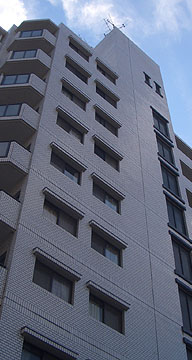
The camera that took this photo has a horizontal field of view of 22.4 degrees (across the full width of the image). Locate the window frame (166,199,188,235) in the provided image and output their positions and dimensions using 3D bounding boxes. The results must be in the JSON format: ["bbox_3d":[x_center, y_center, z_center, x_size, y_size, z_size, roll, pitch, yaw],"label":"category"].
[{"bbox_3d":[3.818,1.807,23.327,1.380,1.880,0.180,37,-60,-25],"label":"window frame"}]

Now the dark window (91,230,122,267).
[{"bbox_3d":[0.348,2.461,17.380,1.530,0.970,0.150,37,-60,-25],"label":"dark window"}]

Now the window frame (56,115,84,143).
[{"bbox_3d":[-1.103,-2.191,20.928,1.504,1.000,0.150,37,-60,-24],"label":"window frame"}]

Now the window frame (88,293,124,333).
[{"bbox_3d":[0.303,4.182,15.208,1.530,0.990,0.150,37,-60,-25],"label":"window frame"}]

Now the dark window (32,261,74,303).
[{"bbox_3d":[-1.244,2.988,14.281,1.504,1.000,0.150,37,-60,-24],"label":"dark window"}]

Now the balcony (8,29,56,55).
[{"bbox_3d":[-3.435,-7.399,26.412,2.500,1.200,1.200,-1,-52,2],"label":"balcony"}]

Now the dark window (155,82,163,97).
[{"bbox_3d":[4.427,-6.327,34.187,0.620,1.350,0.150,37,-60,-24],"label":"dark window"}]

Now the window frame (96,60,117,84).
[{"bbox_3d":[0.596,-6.199,28.454,1.521,1.000,0.150,37,-60,-24],"label":"window frame"}]

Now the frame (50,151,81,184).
[{"bbox_3d":[-1.150,-0.465,18.712,1.504,1.000,0.150,37,-60,-24],"label":"frame"}]

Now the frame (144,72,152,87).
[{"bbox_3d":[3.536,-6.891,33.449,0.700,1.400,0.150,37,-60,-25],"label":"frame"}]

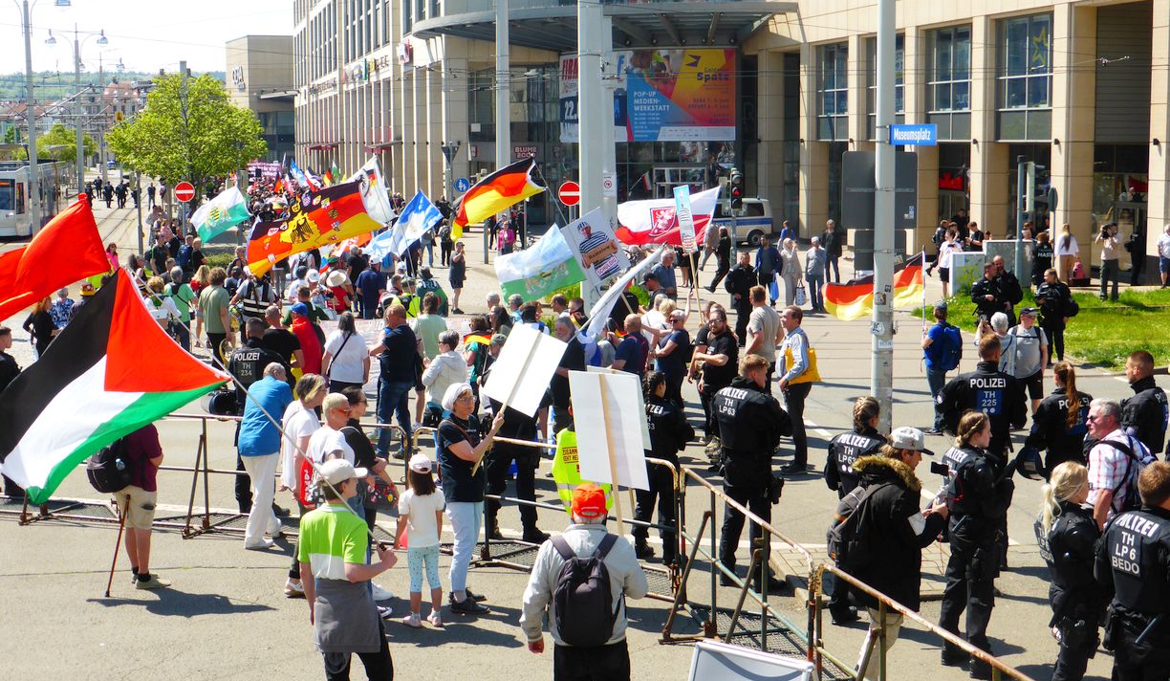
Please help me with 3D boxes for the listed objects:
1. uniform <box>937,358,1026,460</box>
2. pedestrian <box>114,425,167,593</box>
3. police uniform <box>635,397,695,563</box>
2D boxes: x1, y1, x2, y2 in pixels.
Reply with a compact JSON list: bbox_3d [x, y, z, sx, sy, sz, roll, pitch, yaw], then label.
[{"bbox_3d":[3.283,0.564,13.100,0.720,0.820,0.440,1,7,7],"label":"uniform"},{"bbox_3d":[-3.683,1.199,13.106,0.470,1.640,0.520,-2,7,-14],"label":"pedestrian"},{"bbox_3d":[0.705,1.195,14.012,0.520,1.480,0.420,6,9,43],"label":"police uniform"}]

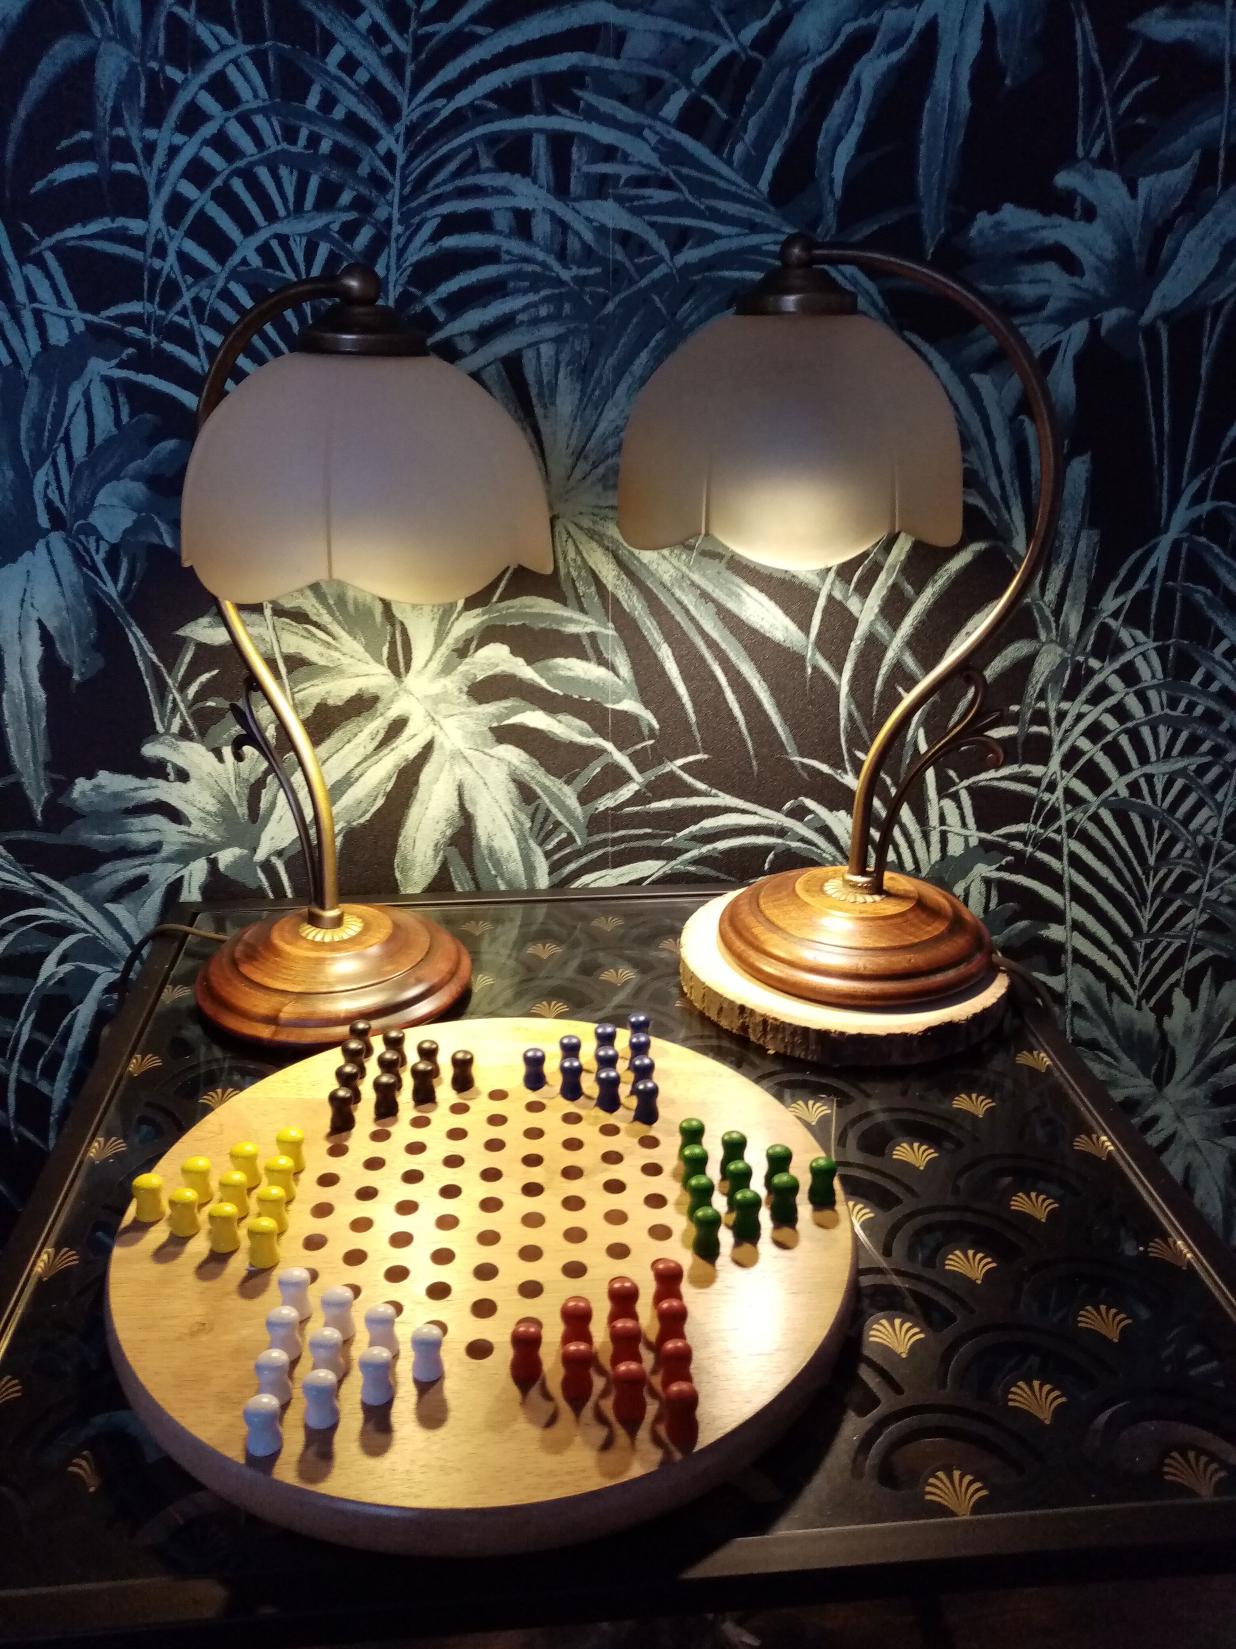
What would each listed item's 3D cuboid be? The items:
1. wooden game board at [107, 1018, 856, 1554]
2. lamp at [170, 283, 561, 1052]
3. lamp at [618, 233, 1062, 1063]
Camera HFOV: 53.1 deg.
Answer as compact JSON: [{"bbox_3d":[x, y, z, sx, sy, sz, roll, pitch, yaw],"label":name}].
[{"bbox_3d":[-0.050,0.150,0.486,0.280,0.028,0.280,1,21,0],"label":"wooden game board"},{"bbox_3d":[-0.129,-0.073,0.602,0.213,0.361,0.170,15,25,33],"label":"lamp"},{"bbox_3d":[0.106,-0.094,0.635,0.219,0.380,0.178,10,23,23],"label":"lamp"}]

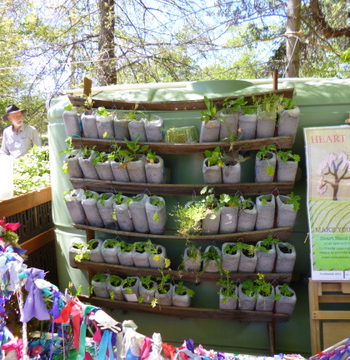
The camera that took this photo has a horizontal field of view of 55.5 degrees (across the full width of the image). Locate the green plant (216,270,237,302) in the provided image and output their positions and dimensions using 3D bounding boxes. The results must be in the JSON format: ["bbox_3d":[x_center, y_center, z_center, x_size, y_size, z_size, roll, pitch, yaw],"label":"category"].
[{"bbox_3d":[0.328,0.672,2.110,0.128,0.145,0.121,2,7,12],"label":"green plant"}]

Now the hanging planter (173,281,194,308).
[{"bbox_3d":[0.050,0.745,2.174,0.118,0.138,0.100,2,7,12],"label":"hanging planter"}]

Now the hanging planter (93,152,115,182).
[{"bbox_3d":[-0.422,-0.075,2.031,0.100,0.175,0.100,-4,6,11],"label":"hanging planter"}]

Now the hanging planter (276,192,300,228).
[{"bbox_3d":[0.677,0.181,2.011,0.116,0.193,0.100,2,7,12],"label":"hanging planter"}]

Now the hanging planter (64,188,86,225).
[{"bbox_3d":[-0.610,0.166,2.025,0.097,0.210,0.095,-4,8,10],"label":"hanging planter"}]

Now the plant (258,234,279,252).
[{"bbox_3d":[0.572,0.388,2.043,0.121,0.080,0.115,2,7,12],"label":"plant"}]

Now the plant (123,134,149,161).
[{"bbox_3d":[-0.222,-0.192,1.942,0.111,0.143,0.135,2,9,12],"label":"plant"}]

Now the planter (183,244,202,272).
[{"bbox_3d":[0.100,0.450,1.891,0.095,0.134,0.095,1,9,10],"label":"planter"}]

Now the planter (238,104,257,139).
[{"bbox_3d":[0.394,-0.303,1.817,0.095,0.190,0.100,0,8,4],"label":"planter"}]

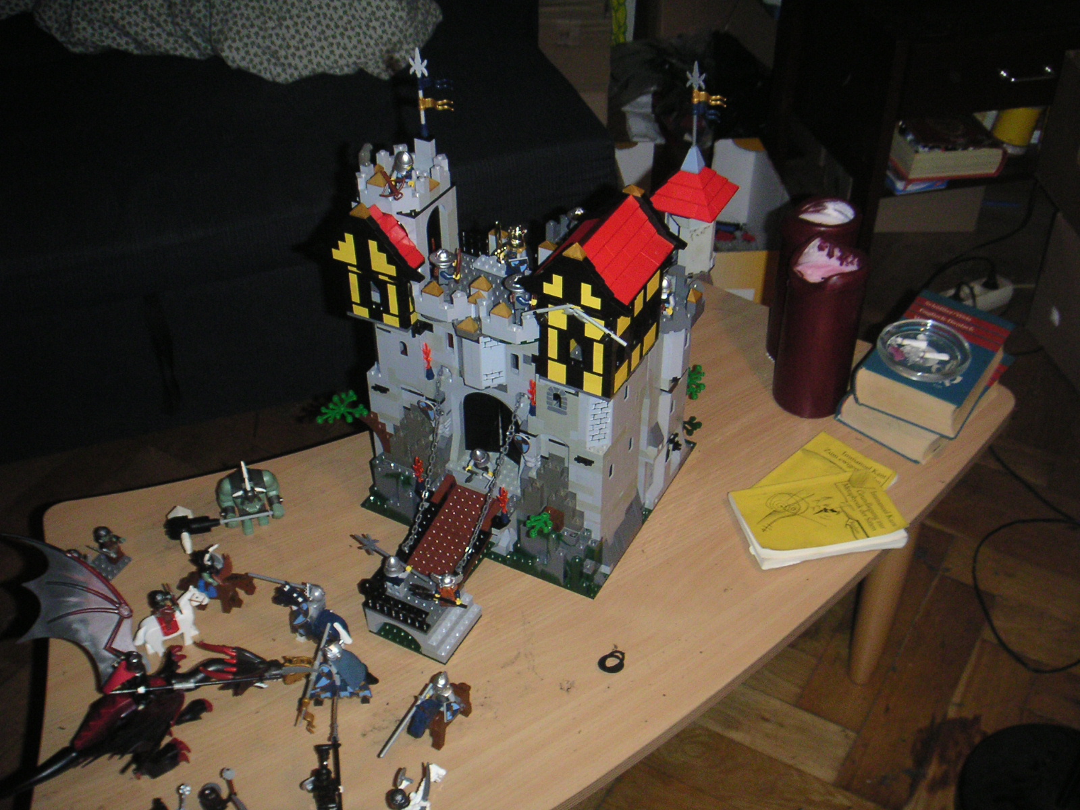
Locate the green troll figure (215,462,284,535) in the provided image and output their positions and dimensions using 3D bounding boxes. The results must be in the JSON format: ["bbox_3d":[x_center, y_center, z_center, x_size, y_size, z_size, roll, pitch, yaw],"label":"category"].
[{"bbox_3d":[-0.277,0.085,1.140,0.056,0.066,0.040,-11,41,-13],"label":"green troll figure"}]

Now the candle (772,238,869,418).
[{"bbox_3d":[0.292,-0.079,1.243,0.075,0.180,0.075,0,40,0],"label":"candle"}]

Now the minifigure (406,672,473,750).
[{"bbox_3d":[-0.080,0.241,0.955,0.032,0.060,0.054,25,46,28],"label":"minifigure"}]

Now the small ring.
[{"bbox_3d":[0.062,0.221,1.022,0.022,0.004,0.025,0,40,0],"label":"small ring"}]

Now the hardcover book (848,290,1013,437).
[{"bbox_3d":[0.416,-0.047,1.250,0.105,0.040,0.171,24,45,26],"label":"hardcover book"}]

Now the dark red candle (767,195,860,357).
[{"bbox_3d":[0.300,-0.134,1.312,0.077,0.176,0.077,0,40,0],"label":"dark red candle"}]

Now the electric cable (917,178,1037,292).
[{"bbox_3d":[0.905,-0.359,2.397,0.130,0.050,0.500,28,47,30],"label":"electric cable"}]

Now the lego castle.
[{"bbox_3d":[-0.033,-0.037,1.044,0.280,0.372,0.376,19,43,21],"label":"lego castle"}]

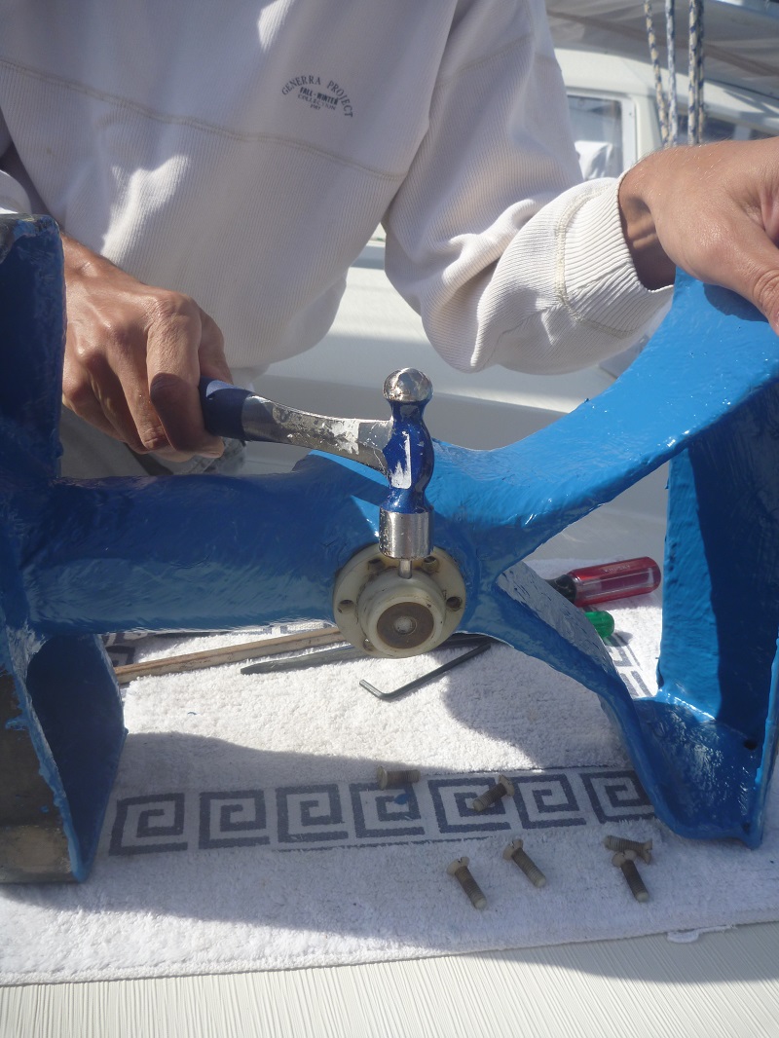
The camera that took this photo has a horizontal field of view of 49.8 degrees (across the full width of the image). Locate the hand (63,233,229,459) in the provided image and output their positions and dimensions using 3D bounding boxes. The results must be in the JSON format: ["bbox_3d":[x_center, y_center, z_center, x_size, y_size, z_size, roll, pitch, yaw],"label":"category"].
[{"bbox_3d":[-0.131,-0.088,0.443,0.100,0.105,0.115,-9,28,-23],"label":"hand"}]

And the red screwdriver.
[{"bbox_3d":[0.117,0.058,0.662,0.215,0.031,0.031,-6,27,-13],"label":"red screwdriver"}]

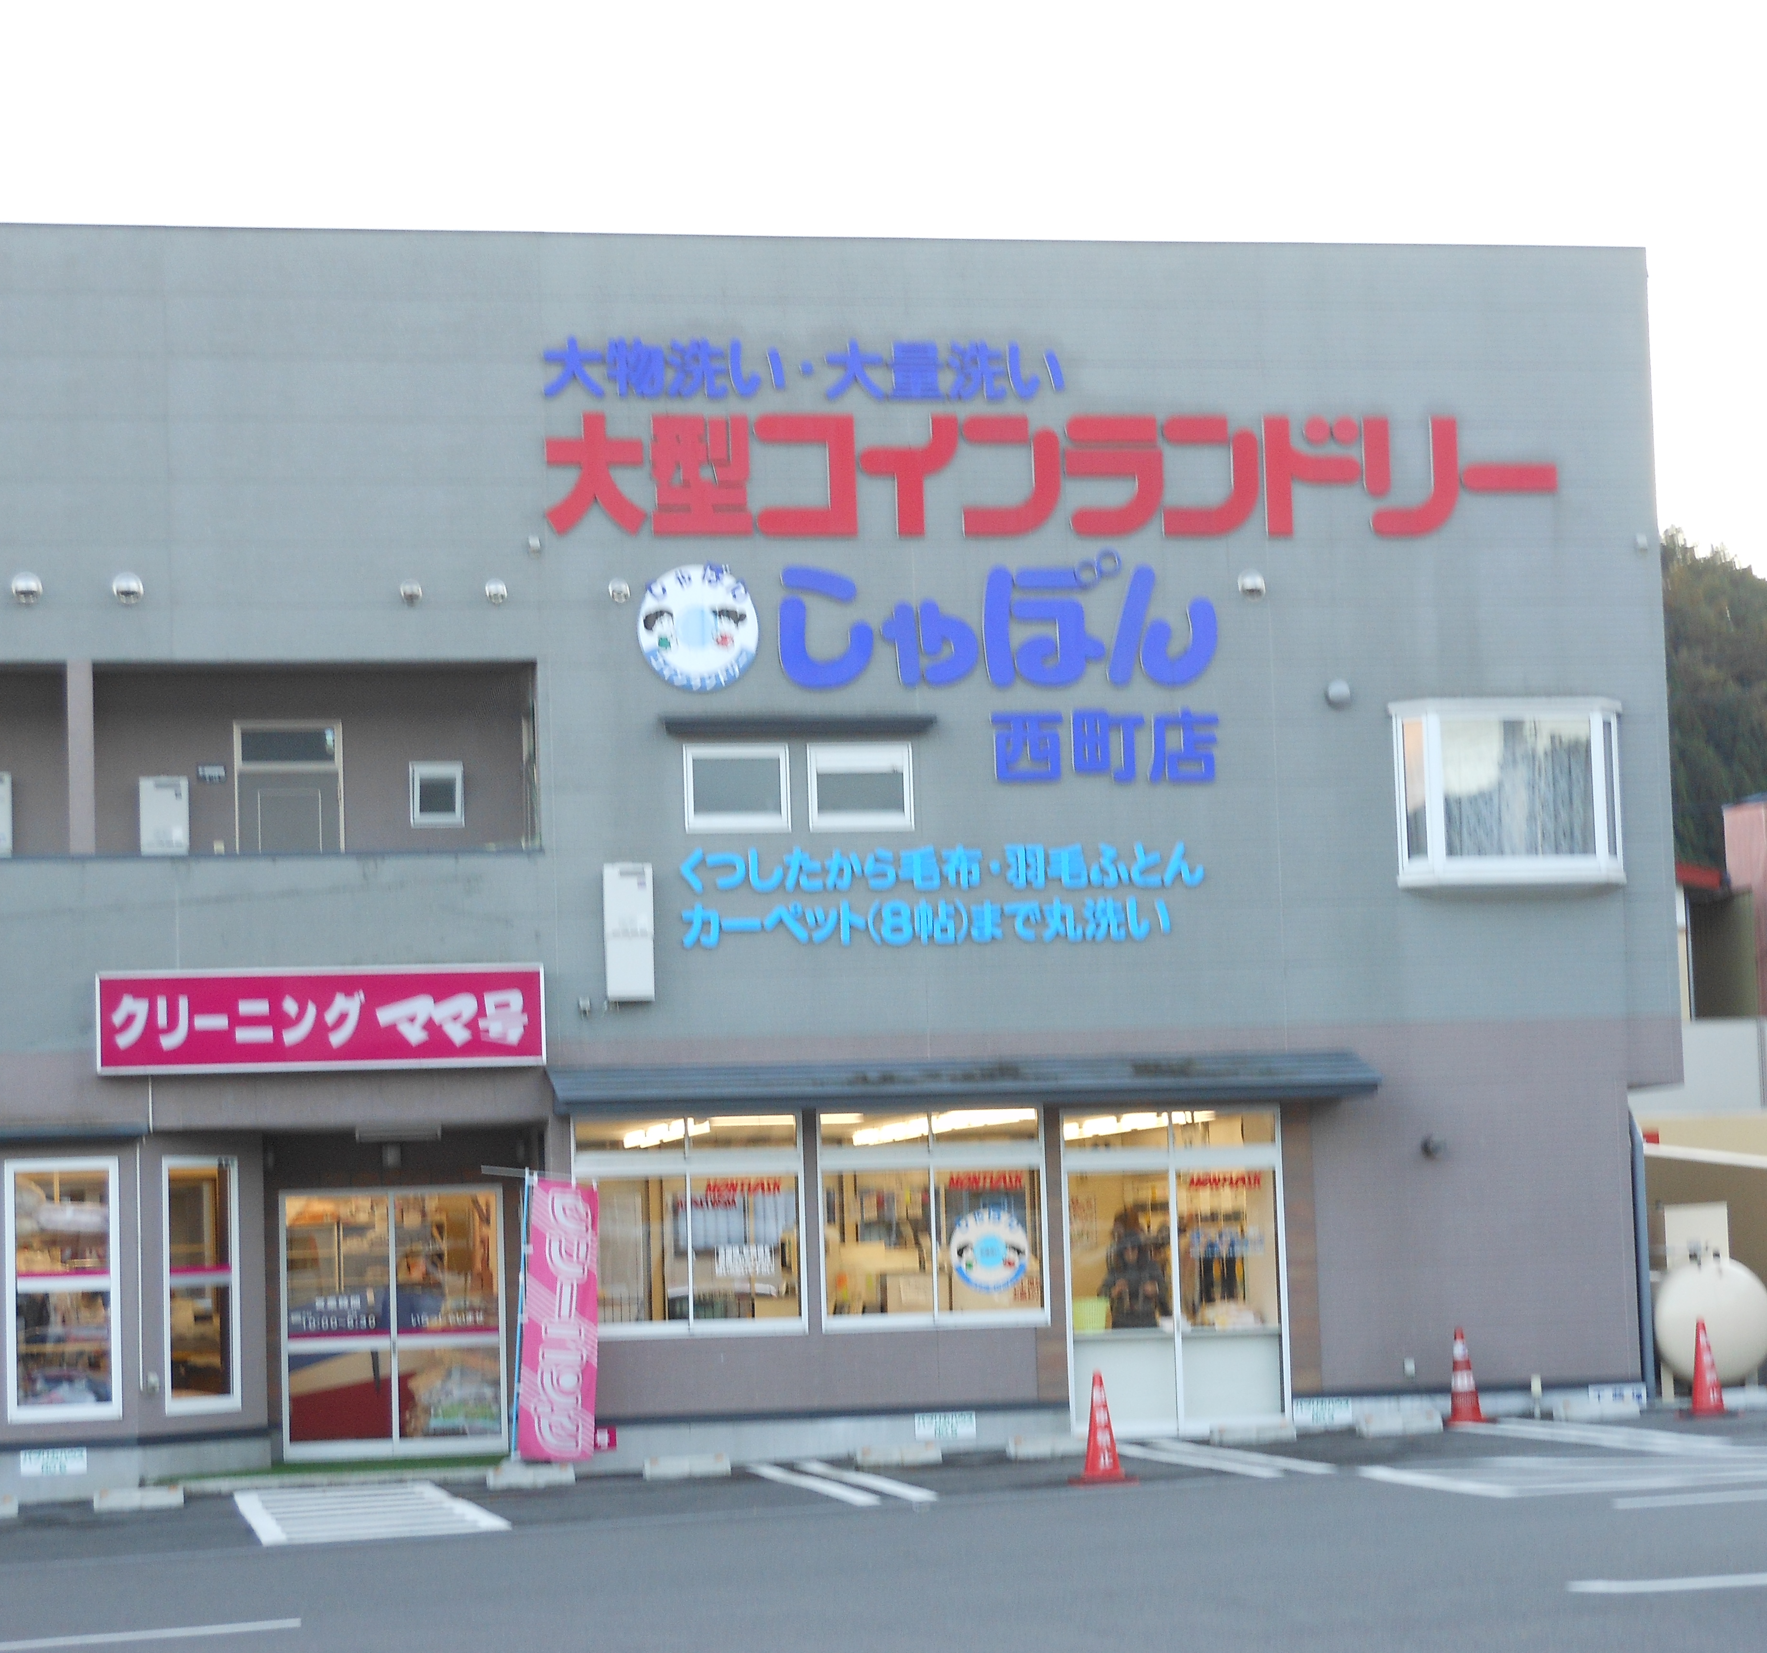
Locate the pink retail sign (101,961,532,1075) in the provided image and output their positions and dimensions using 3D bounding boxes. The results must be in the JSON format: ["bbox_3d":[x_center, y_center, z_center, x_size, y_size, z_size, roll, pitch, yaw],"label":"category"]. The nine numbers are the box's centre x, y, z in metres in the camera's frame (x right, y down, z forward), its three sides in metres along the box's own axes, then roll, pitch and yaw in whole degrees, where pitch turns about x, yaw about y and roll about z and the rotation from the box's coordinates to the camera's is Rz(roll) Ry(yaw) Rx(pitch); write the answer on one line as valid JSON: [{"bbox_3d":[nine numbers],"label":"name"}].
[{"bbox_3d":[-3.969,1.358,29.680,3.140,0.739,0.250,-1,-5,-11],"label":"pink retail sign"}]

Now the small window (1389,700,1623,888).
[{"bbox_3d":[4.737,-0.249,31.499,1.788,1.394,0.300,-1,-5,-11],"label":"small window"}]

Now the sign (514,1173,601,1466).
[{"bbox_3d":[-2.277,3.463,29.400,0.560,1.920,0.100,-1,-5,-11],"label":"sign"}]

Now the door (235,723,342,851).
[{"bbox_3d":[-4.378,0.329,30.976,0.800,2.230,0.120,-1,-5,-11],"label":"door"}]

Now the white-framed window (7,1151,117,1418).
[{"bbox_3d":[-5.795,3.277,29.686,0.788,1.835,0.100,-1,-5,-11],"label":"white-framed window"}]

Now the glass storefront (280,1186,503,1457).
[{"bbox_3d":[-3.636,3.683,31.201,1.652,1.991,0.100,-1,-5,-11],"label":"glass storefront"}]

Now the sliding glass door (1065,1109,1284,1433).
[{"bbox_3d":[2.146,3.260,30.827,1.667,2.409,0.120,-1,-5,-11],"label":"sliding glass door"}]

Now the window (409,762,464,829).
[{"bbox_3d":[-3.318,-0.234,31.216,0.406,0.495,0.100,-1,-5,-11],"label":"window"}]

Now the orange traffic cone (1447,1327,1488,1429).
[{"bbox_3d":[4.265,4.002,30.631,0.360,0.700,0.360,-1,-5,-11],"label":"orange traffic cone"}]

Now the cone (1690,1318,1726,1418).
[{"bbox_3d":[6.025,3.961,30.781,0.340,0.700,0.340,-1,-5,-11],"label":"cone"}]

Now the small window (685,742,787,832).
[{"bbox_3d":[-1.081,-0.279,30.955,0.778,0.647,0.100,-1,-5,-11],"label":"small window"}]

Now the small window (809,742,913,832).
[{"bbox_3d":[-0.169,-0.292,31.137,0.787,0.647,0.100,-1,-5,-11],"label":"small window"}]

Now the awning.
[{"bbox_3d":[0.607,1.828,30.291,6.009,0.324,0.700,-1,-5,-11],"label":"awning"}]

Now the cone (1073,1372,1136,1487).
[{"bbox_3d":[1.374,3.778,26.532,0.385,0.700,0.385,-1,-5,-11],"label":"cone"}]

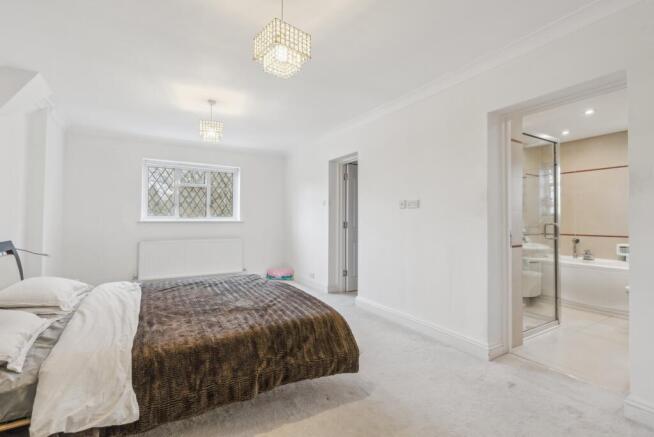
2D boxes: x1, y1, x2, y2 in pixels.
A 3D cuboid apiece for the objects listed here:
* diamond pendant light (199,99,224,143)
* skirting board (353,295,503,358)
[{"bbox_3d":[-1.283,-1.082,3.250,0.230,0.455,0.230,0,0,-10],"label":"diamond pendant light"},{"bbox_3d":[0.859,1.090,3.118,0.030,0.125,1.770,0,0,-32],"label":"skirting board"}]

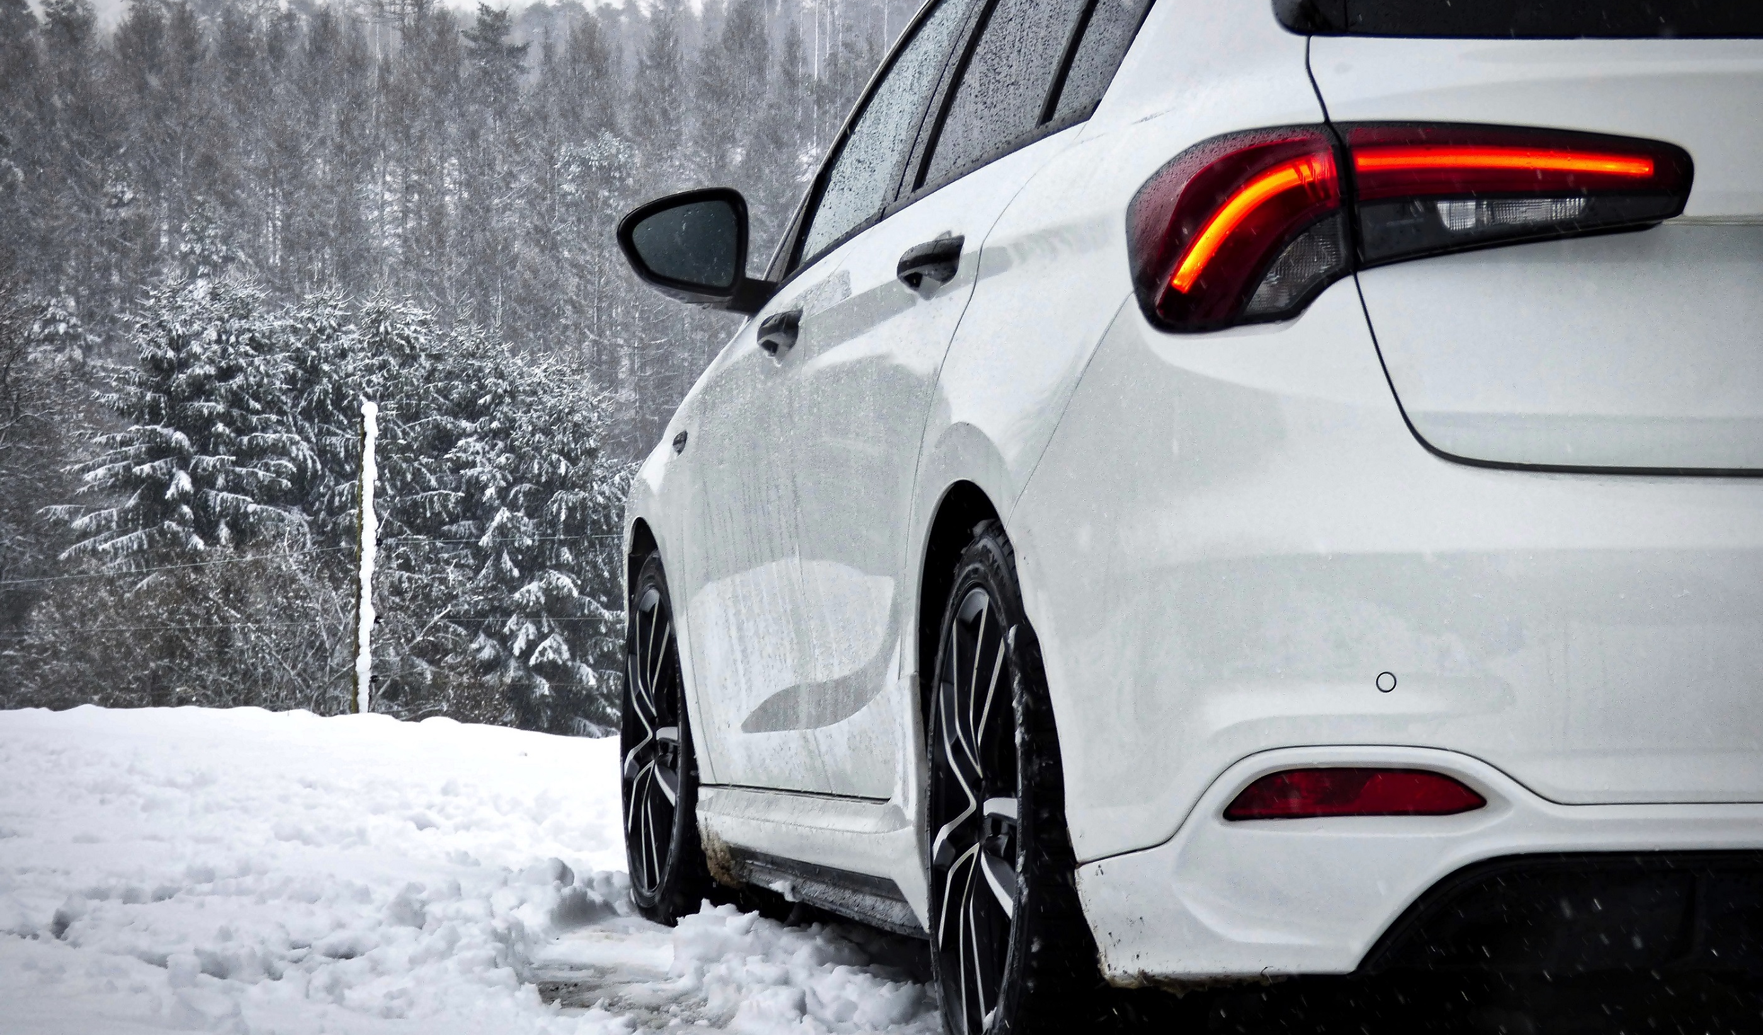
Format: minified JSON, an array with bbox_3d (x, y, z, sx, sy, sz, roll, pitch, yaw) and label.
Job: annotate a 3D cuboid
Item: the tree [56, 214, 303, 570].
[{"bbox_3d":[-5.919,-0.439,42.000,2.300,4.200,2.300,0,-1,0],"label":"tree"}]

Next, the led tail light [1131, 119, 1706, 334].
[{"bbox_3d":[0.500,-0.275,4.756,0.500,0.191,0.280,0,-1,-10],"label":"led tail light"}]

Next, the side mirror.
[{"bbox_3d":[-0.268,-0.383,7.151,0.235,0.180,0.160,0,-1,-10],"label":"side mirror"}]

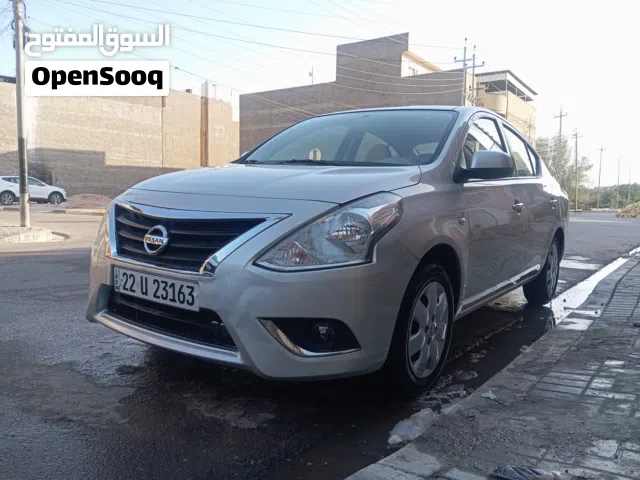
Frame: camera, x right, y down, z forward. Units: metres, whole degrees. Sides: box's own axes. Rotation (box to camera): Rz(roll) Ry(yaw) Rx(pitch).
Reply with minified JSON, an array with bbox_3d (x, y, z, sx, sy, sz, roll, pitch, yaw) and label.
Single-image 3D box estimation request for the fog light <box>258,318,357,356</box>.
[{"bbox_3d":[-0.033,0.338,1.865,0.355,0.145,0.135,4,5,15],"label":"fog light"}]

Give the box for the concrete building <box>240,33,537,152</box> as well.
[{"bbox_3d":[4.966,-9.228,44.146,24.440,12.710,8.050,5,6,35],"label":"concrete building"}]

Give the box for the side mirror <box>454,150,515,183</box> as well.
[{"bbox_3d":[0.841,-0.374,2.623,0.260,0.165,0.190,6,6,35],"label":"side mirror"}]

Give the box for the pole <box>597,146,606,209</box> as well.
[{"bbox_3d":[34.676,-7.726,64.000,1.000,7.800,0.250,5,6,35],"label":"pole"}]

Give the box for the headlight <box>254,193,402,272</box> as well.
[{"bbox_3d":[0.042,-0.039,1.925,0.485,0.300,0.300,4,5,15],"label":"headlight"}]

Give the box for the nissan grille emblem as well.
[{"bbox_3d":[-0.643,0.000,2.031,0.128,0.113,0.025,6,6,35],"label":"nissan grille emblem"}]

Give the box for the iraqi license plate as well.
[{"bbox_3d":[-0.656,0.189,2.042,0.520,0.110,0.025,6,6,35],"label":"iraqi license plate"}]

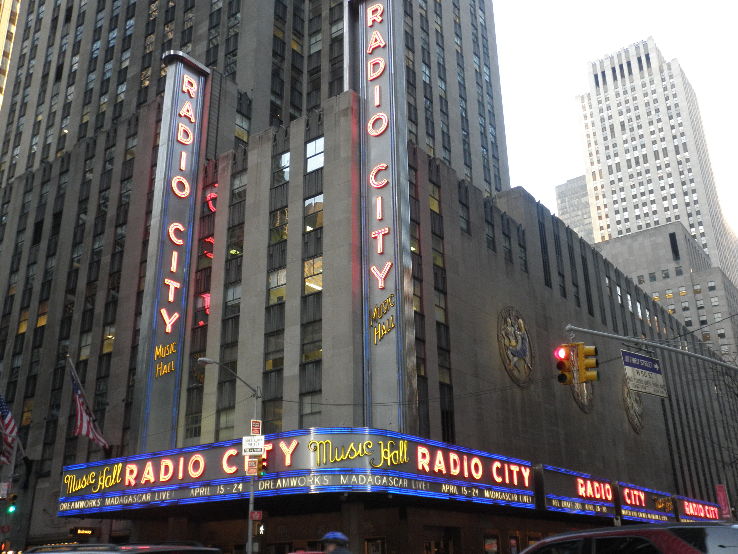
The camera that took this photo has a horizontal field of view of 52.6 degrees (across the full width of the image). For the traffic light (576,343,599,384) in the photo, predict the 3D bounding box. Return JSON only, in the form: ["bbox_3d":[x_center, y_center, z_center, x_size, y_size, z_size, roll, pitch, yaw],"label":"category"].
[{"bbox_3d":[4.303,1.694,14.700,0.340,0.760,0.260,-17,-27,34],"label":"traffic light"}]

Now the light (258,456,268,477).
[{"bbox_3d":[-3.703,6.652,26.200,0.340,0.760,0.260,-17,-27,34],"label":"light"}]

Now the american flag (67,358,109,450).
[{"bbox_3d":[-15.783,7.177,42.127,0.600,4.500,3.000,-17,-27,34],"label":"american flag"}]

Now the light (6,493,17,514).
[{"bbox_3d":[-15.902,10.053,33.200,0.340,0.760,0.260,-17,-27,34],"label":"light"}]

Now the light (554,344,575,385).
[{"bbox_3d":[3.817,1.700,14.500,0.260,0.760,0.340,-17,-27,34],"label":"light"}]

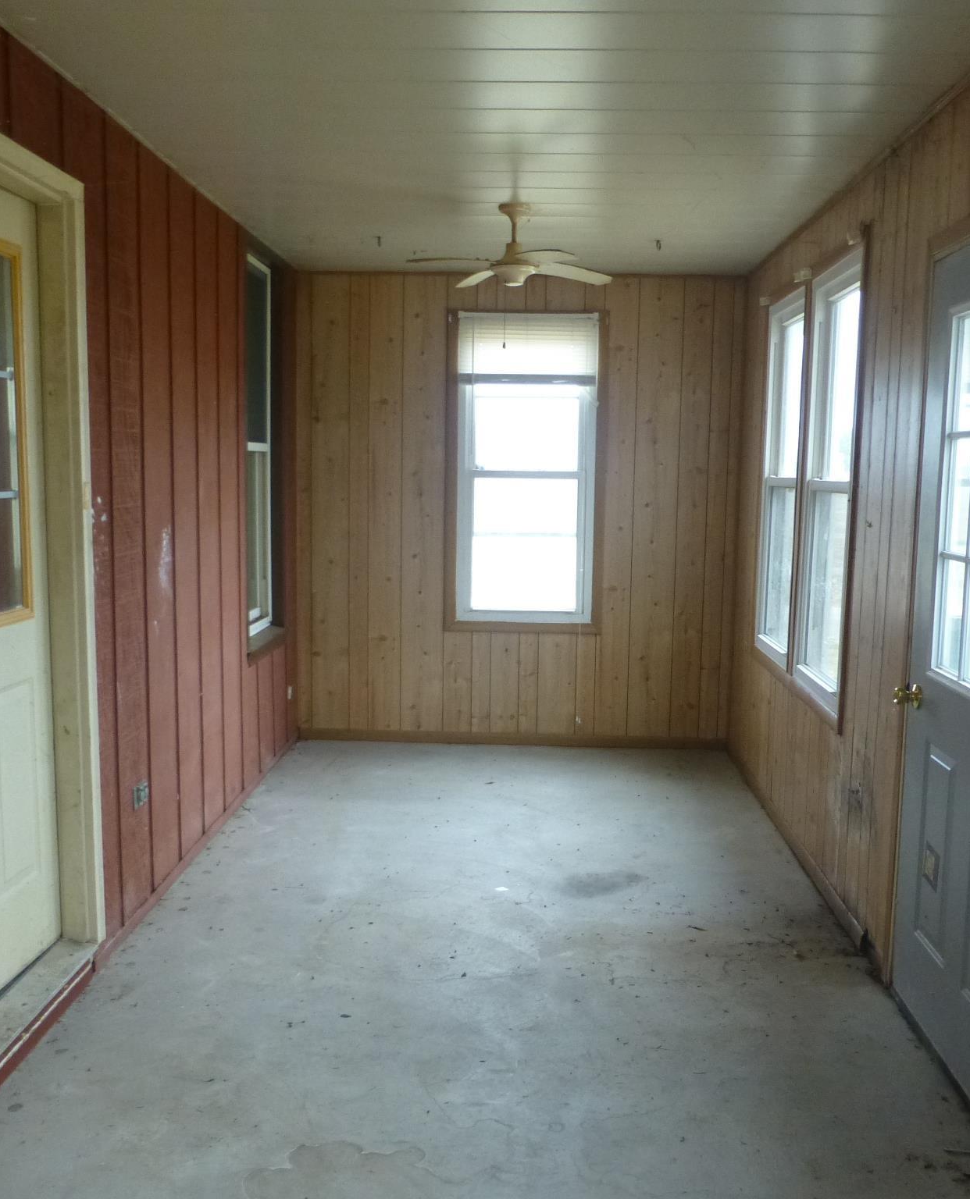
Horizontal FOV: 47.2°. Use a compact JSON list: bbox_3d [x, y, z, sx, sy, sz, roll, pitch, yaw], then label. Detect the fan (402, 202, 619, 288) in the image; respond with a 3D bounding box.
[{"bbox_3d":[0.116,-1.357,4.270,0.850,0.300,0.850,1,7,3],"label":"fan"}]

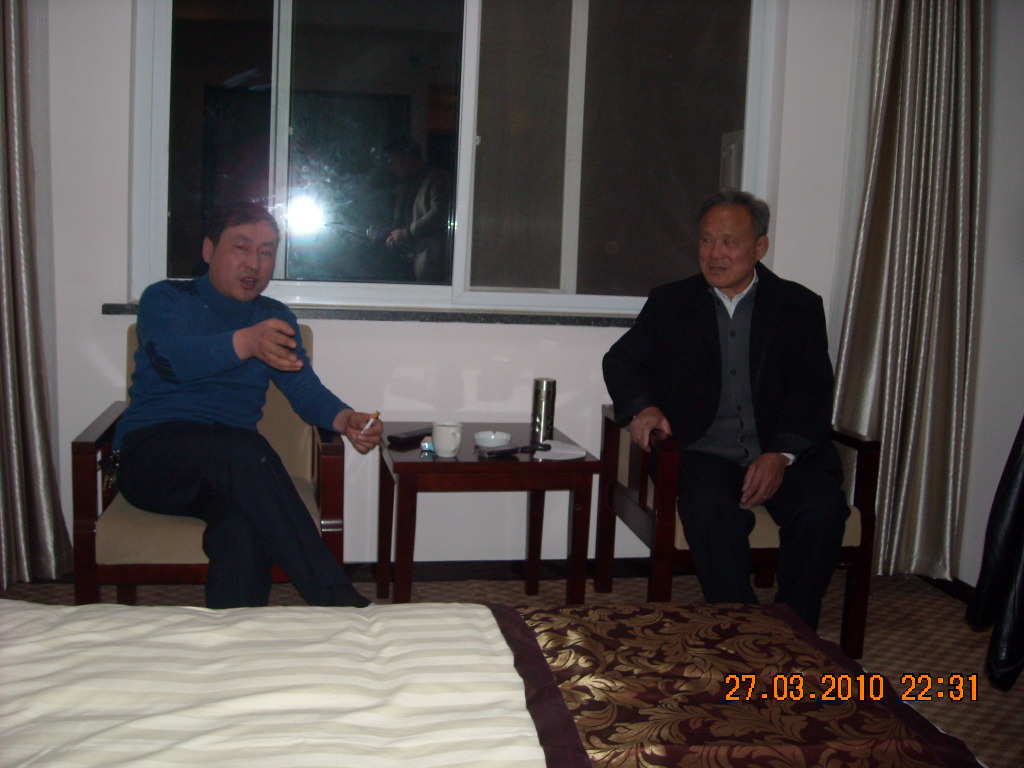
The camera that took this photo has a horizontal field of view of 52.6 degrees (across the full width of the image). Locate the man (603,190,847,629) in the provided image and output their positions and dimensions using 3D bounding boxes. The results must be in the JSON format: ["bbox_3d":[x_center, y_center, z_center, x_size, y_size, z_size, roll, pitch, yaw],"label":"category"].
[{"bbox_3d":[0.620,0.110,2.770,0.660,1.247,0.720,2,8,-4],"label":"man"}]

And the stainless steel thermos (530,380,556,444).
[{"bbox_3d":[0.090,0.074,2.874,0.062,0.176,0.062,1,8,-12],"label":"stainless steel thermos"}]

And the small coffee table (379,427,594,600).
[{"bbox_3d":[-0.099,0.423,2.902,0.528,0.537,0.568,1,8,-12],"label":"small coffee table"}]

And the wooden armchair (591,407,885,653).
[{"bbox_3d":[0.621,0.287,3.022,0.603,0.829,0.626,1,8,-9],"label":"wooden armchair"}]

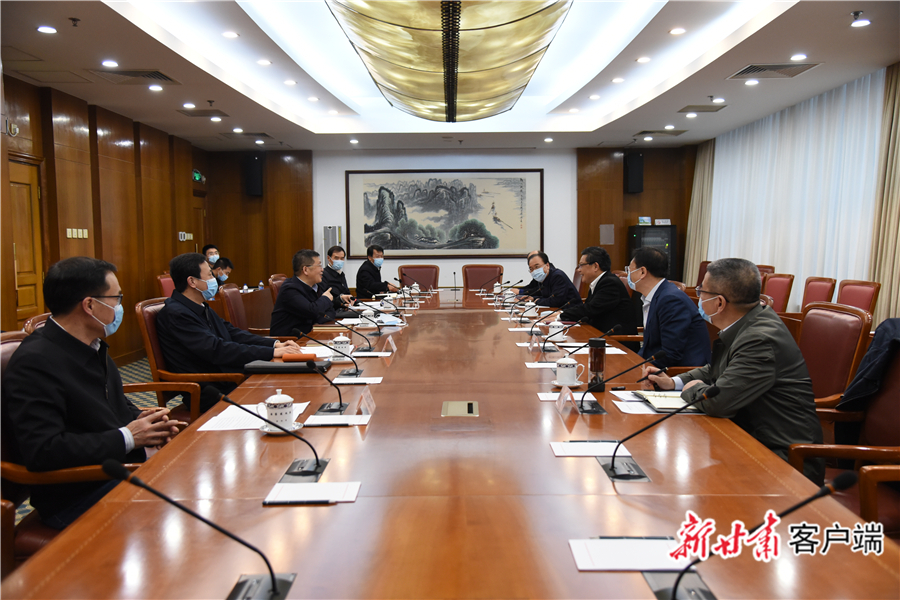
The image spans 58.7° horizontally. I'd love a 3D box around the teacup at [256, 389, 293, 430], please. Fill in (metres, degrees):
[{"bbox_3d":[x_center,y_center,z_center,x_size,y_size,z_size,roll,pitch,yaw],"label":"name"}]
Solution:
[{"bbox_3d":[-0.550,0.348,2.545,0.118,0.129,0.090,0,4,0],"label":"teacup"}]

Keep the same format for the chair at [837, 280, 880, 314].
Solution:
[{"bbox_3d":[2.807,0.393,6.065,0.610,1.035,0.600,-1,4,0],"label":"chair"}]

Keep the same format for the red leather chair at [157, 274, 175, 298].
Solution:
[{"bbox_3d":[-2.818,0.238,8.838,0.620,1.050,0.580,0,4,0],"label":"red leather chair"}]

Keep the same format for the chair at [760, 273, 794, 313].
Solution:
[{"bbox_3d":[2.845,0.285,7.601,0.610,1.040,0.600,-1,4,0],"label":"chair"}]

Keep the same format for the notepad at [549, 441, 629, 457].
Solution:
[{"bbox_3d":[0.410,0.435,2.325,0.213,0.007,0.156,-1,4,0],"label":"notepad"}]

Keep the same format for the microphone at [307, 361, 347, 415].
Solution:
[{"bbox_3d":[-0.429,0.302,2.860,0.110,0.215,0.360,-1,4,0],"label":"microphone"}]

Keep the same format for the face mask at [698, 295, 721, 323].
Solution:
[{"bbox_3d":[0.949,0.030,2.878,0.085,0.110,0.145,3,5,44],"label":"face mask"}]

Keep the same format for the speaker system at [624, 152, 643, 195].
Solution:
[{"bbox_3d":[2.789,-1.913,12.047,0.230,0.580,0.310,0,4,0],"label":"speaker system"}]

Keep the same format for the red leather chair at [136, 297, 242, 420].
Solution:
[{"bbox_3d":[-1.316,0.514,4.446,0.620,1.065,0.620,0,4,0],"label":"red leather chair"}]

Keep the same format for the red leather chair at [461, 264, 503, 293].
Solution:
[{"bbox_3d":[0.457,0.036,11.467,0.610,1.055,0.680,-1,4,0],"label":"red leather chair"}]

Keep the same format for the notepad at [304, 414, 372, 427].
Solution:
[{"bbox_3d":[-0.376,0.401,2.699,0.213,0.012,0.151,0,4,0],"label":"notepad"}]

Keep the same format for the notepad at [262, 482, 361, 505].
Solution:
[{"bbox_3d":[-0.332,0.468,1.951,0.213,0.007,0.154,-1,4,0],"label":"notepad"}]

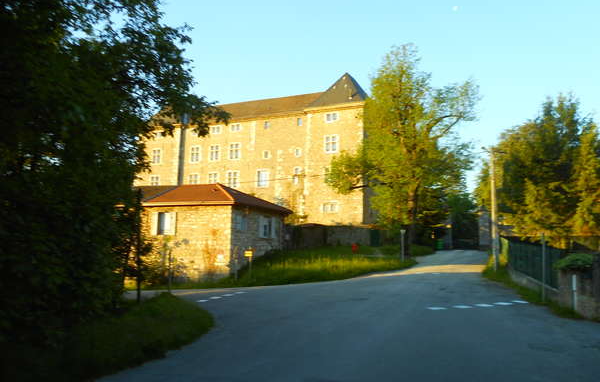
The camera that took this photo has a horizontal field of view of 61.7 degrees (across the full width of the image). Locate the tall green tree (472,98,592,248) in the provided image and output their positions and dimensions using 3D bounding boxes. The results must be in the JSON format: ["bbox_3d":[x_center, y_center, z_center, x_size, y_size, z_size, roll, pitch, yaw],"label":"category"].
[{"bbox_3d":[16.961,-1.300,36.831,8.000,11.820,8.000,1,-8,0],"label":"tall green tree"}]

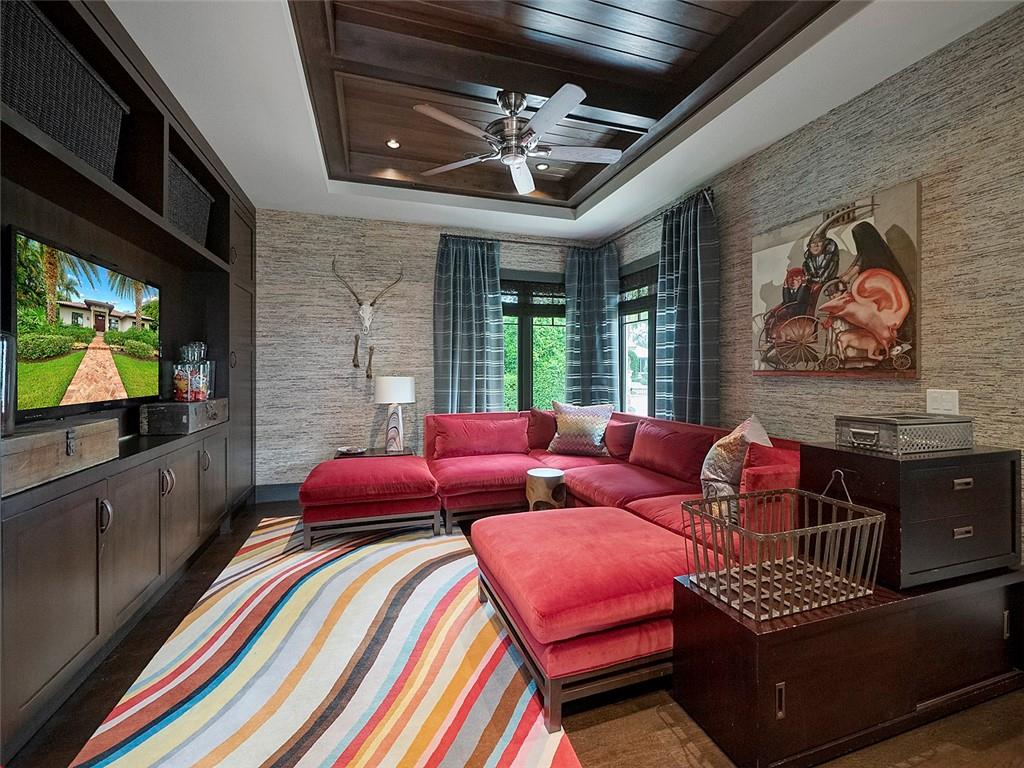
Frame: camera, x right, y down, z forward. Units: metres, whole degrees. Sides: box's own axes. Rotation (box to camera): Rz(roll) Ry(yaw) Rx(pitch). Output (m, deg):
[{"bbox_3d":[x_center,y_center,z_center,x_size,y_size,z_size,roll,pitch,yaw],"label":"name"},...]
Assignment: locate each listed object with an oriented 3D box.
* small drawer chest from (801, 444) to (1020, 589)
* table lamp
[{"bbox_3d":[1.766,0.525,1.861,0.789,0.484,0.393,0,1,-18],"label":"small drawer chest"},{"bbox_3d":[-1.189,0.292,4.231,0.408,0.778,0.410,0,1,-18],"label":"table lamp"}]

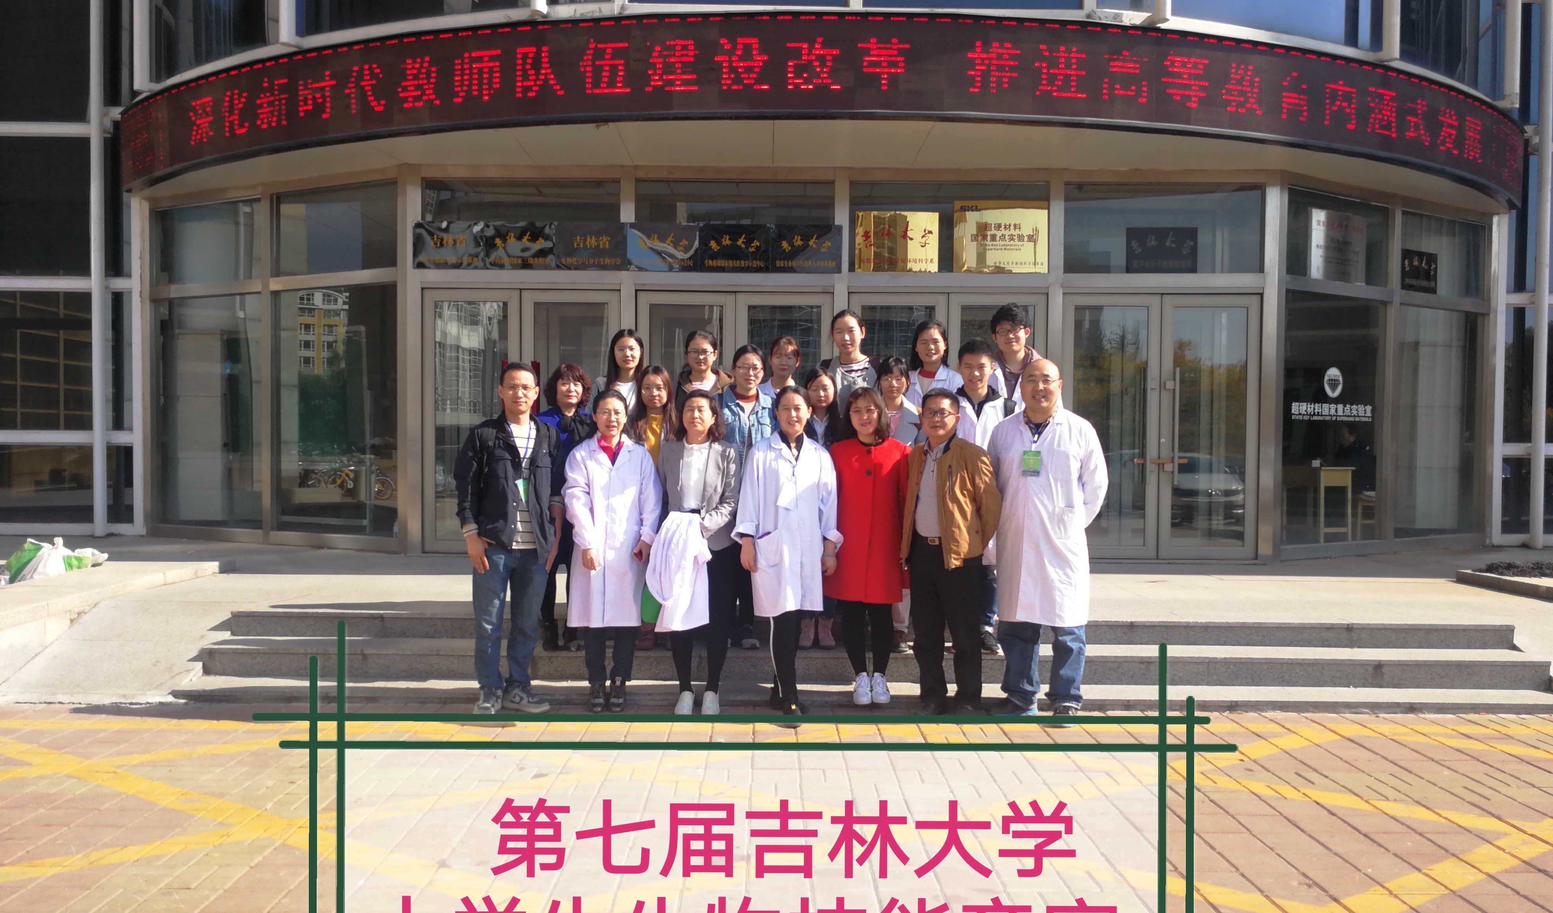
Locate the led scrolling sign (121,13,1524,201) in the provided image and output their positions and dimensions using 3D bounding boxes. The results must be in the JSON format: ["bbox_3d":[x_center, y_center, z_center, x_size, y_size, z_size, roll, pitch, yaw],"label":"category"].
[{"bbox_3d":[0.537,-2.815,10.138,13.441,0.772,3.103,0,1,0],"label":"led scrolling sign"}]

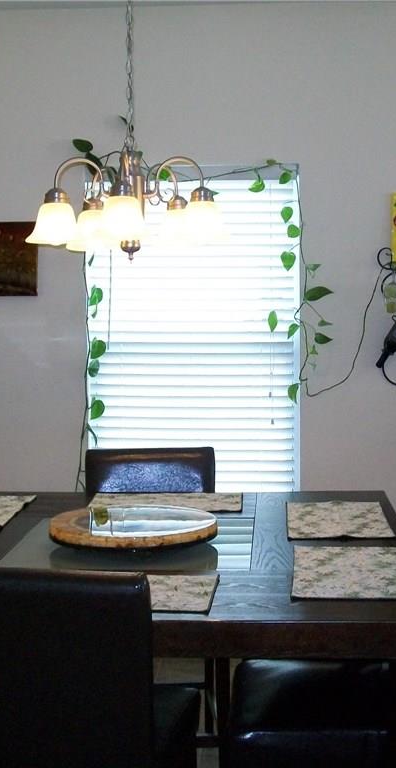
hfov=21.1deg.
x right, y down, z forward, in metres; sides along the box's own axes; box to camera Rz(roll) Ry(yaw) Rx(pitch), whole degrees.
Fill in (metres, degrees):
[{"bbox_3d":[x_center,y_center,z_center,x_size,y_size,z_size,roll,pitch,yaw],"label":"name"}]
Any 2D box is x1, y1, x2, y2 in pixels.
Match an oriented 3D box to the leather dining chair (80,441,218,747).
[{"bbox_3d":[-0.175,0.750,3.493,0.455,1.015,0.570,0,5,-3],"label":"leather dining chair"}]

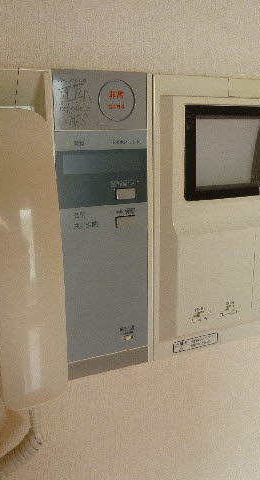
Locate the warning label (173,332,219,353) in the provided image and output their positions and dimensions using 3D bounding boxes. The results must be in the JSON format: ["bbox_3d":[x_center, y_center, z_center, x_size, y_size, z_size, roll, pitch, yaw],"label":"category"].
[{"bbox_3d":[0.061,0.095,0.427,0.049,0.010,0.002,-6,13,-24],"label":"warning label"}]

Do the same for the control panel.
[{"bbox_3d":[-0.024,-0.009,0.378,0.076,0.242,0.024,-6,13,-24],"label":"control panel"}]

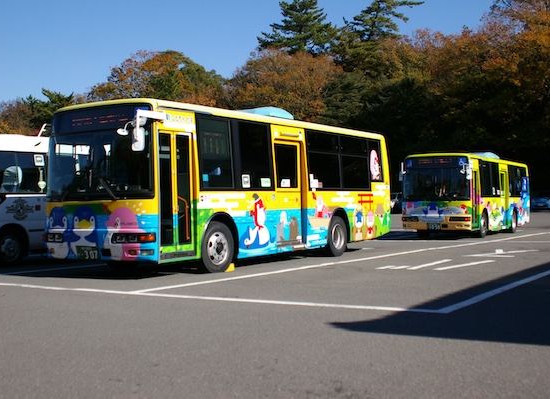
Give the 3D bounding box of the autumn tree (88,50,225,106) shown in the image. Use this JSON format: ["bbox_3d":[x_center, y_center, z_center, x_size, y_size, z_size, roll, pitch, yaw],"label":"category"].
[{"bbox_3d":[-8.540,-4.700,50.000,9.700,11.850,8.500,0,0,0],"label":"autumn tree"}]

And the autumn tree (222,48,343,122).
[{"bbox_3d":[0.610,-4.800,50.000,8.300,12.000,8.000,0,0,0],"label":"autumn tree"}]

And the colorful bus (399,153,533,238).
[{"bbox_3d":[6.900,-0.210,24.600,2.280,2.830,7.000,0,0,34],"label":"colorful bus"}]

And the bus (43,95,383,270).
[{"bbox_3d":[-0.400,-0.260,14.350,2.320,3.020,9.000,0,0,31],"label":"bus"}]

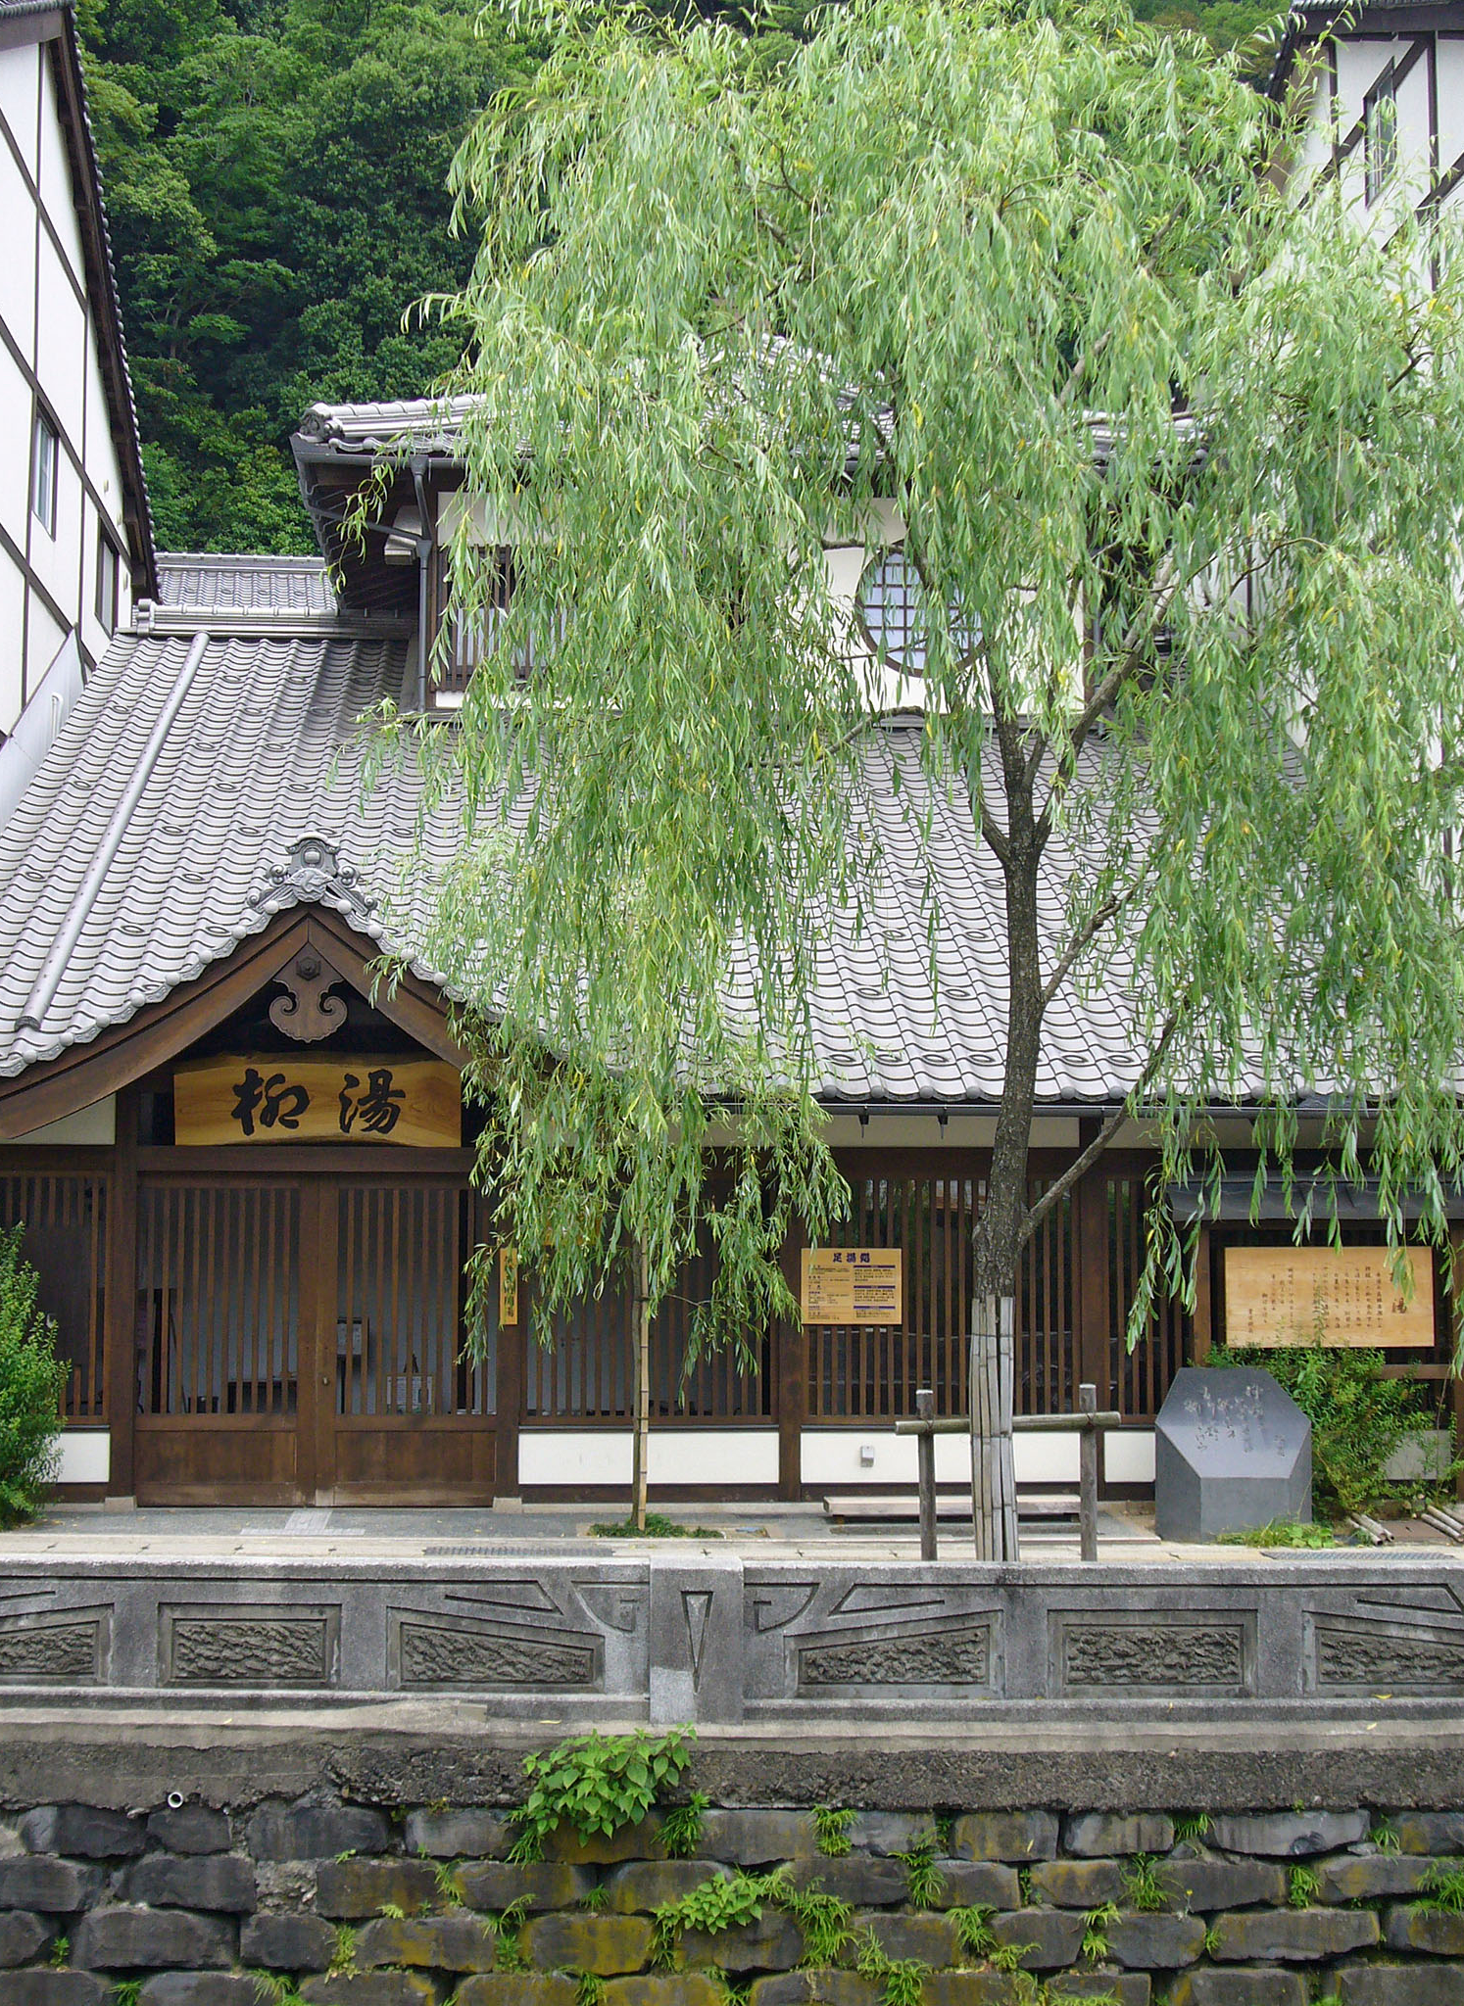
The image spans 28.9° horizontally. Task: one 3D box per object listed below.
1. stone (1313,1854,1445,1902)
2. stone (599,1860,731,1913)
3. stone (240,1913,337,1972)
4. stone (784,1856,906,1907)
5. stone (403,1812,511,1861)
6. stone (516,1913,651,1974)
[{"bbox_3d":[2.068,2.816,9.218,0.413,0.145,0.250,0,-5,-2],"label":"stone"},{"bbox_3d":[-0.231,3.121,10.126,0.468,0.178,0.280,0,-5,0],"label":"stone"},{"bbox_3d":[-1.553,3.335,10.179,0.344,0.205,0.280,0,-5,5],"label":"stone"},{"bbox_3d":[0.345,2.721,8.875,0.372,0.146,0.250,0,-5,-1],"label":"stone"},{"bbox_3d":[-0.969,2.986,10.267,0.380,0.169,0.280,0,-5,5],"label":"stone"},{"bbox_3d":[-0.469,2.981,9.071,0.419,0.184,0.250,0,-5,-2],"label":"stone"}]

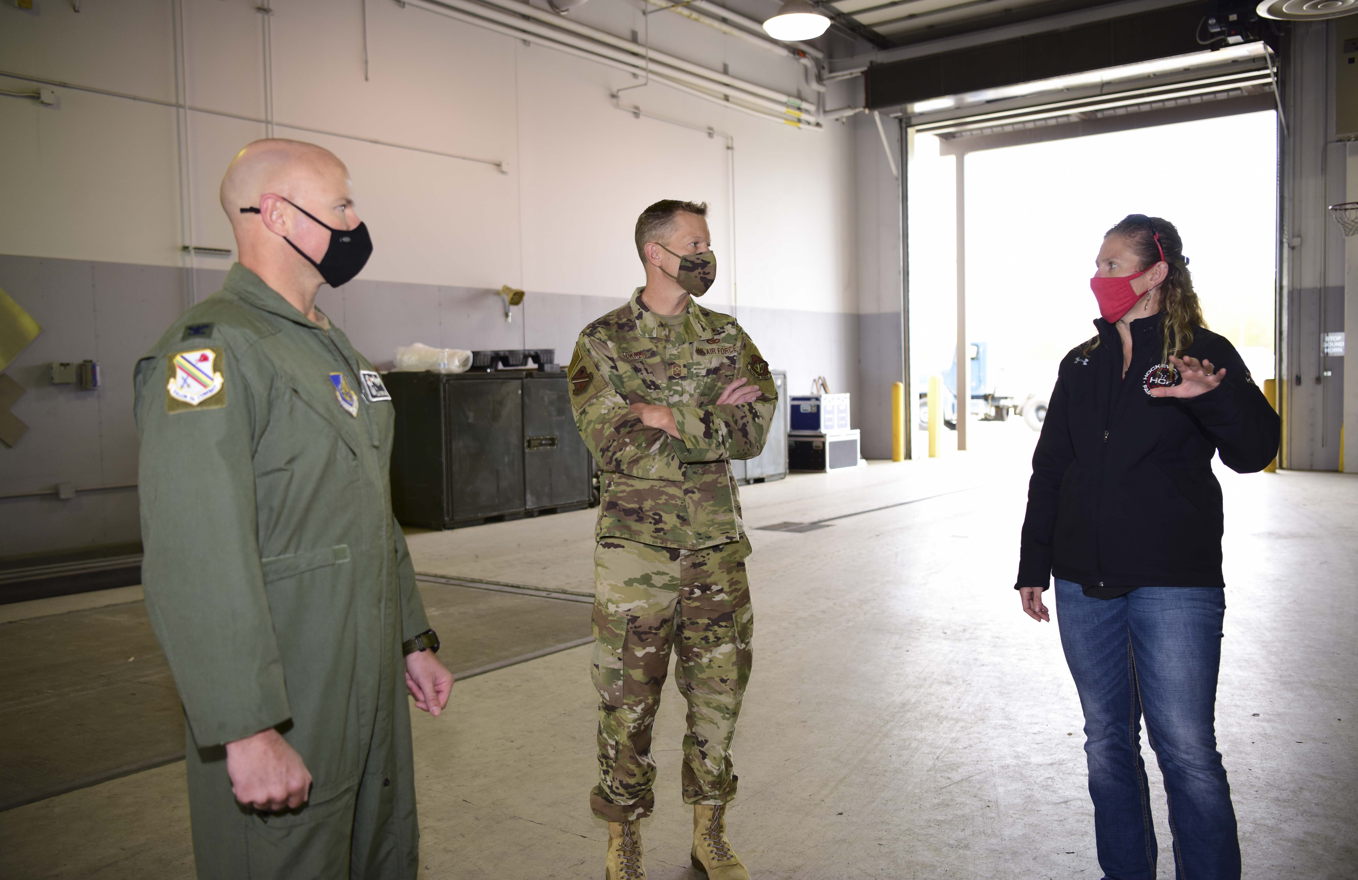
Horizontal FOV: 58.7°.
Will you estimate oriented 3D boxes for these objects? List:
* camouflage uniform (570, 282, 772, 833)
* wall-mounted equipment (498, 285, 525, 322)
[{"bbox_3d":[-0.018,0.293,3.130,0.540,1.360,0.360,-1,3,-7],"label":"camouflage uniform"},{"bbox_3d":[-1.871,-1.516,13.478,0.240,0.410,0.190,1,3,37],"label":"wall-mounted equipment"}]

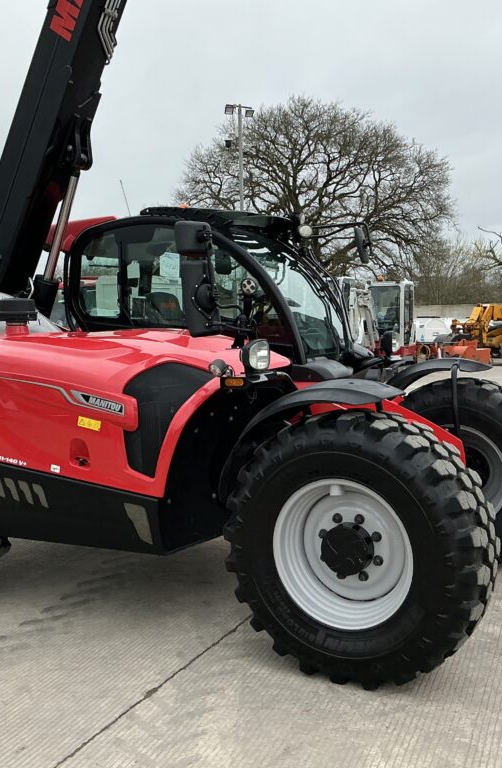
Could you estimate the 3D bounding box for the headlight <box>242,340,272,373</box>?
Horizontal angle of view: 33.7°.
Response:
[{"bbox_3d":[0.024,-0.138,3.950,0.110,0.165,0.160,1,4,28],"label":"headlight"}]

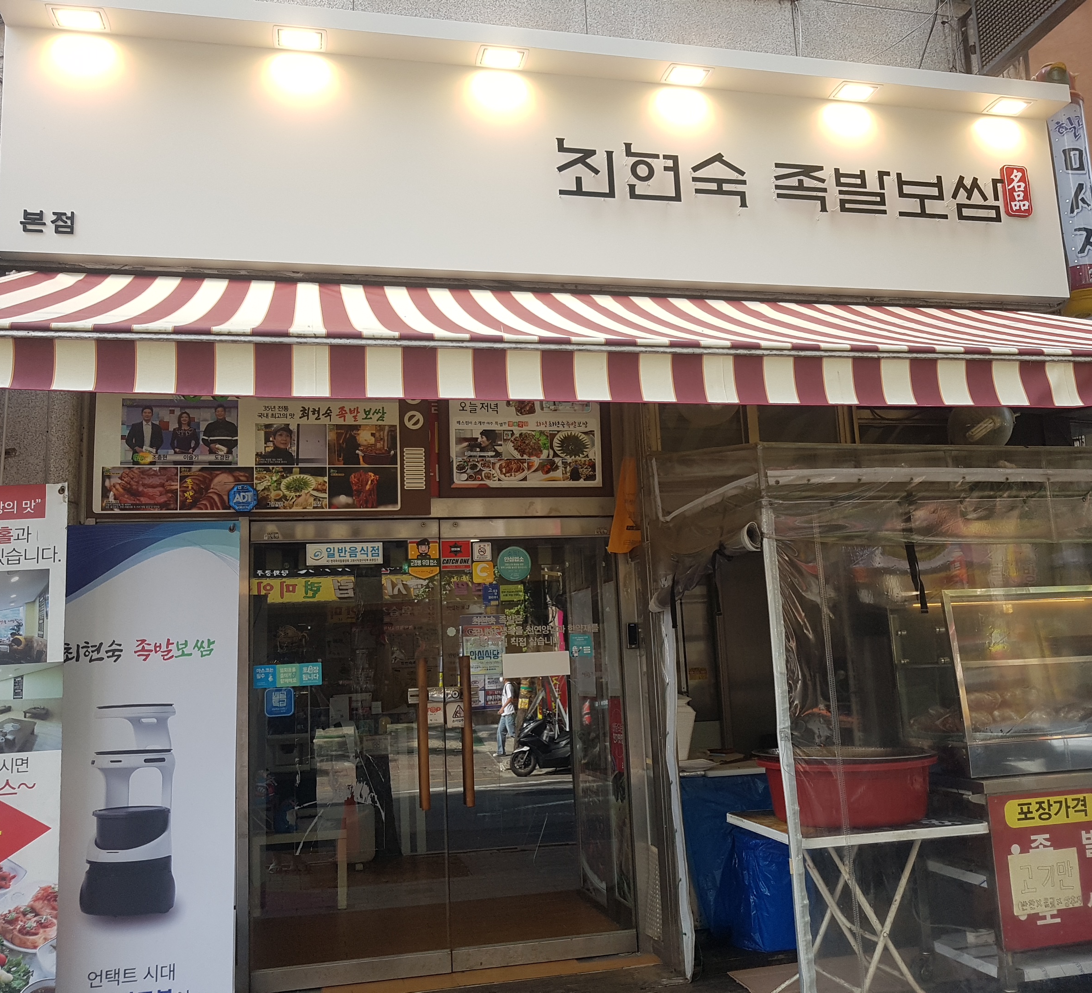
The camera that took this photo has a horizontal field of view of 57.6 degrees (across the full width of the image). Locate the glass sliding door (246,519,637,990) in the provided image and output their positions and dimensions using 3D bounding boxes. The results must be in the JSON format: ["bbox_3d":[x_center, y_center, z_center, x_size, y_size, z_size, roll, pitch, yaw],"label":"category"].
[{"bbox_3d":[-0.467,1.151,4.706,1.820,2.120,0.130,0,-9,-13],"label":"glass sliding door"}]

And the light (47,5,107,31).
[{"bbox_3d":[-1.977,-2.036,4.205,0.225,0.050,0.160,0,-9,-13],"label":"light"}]

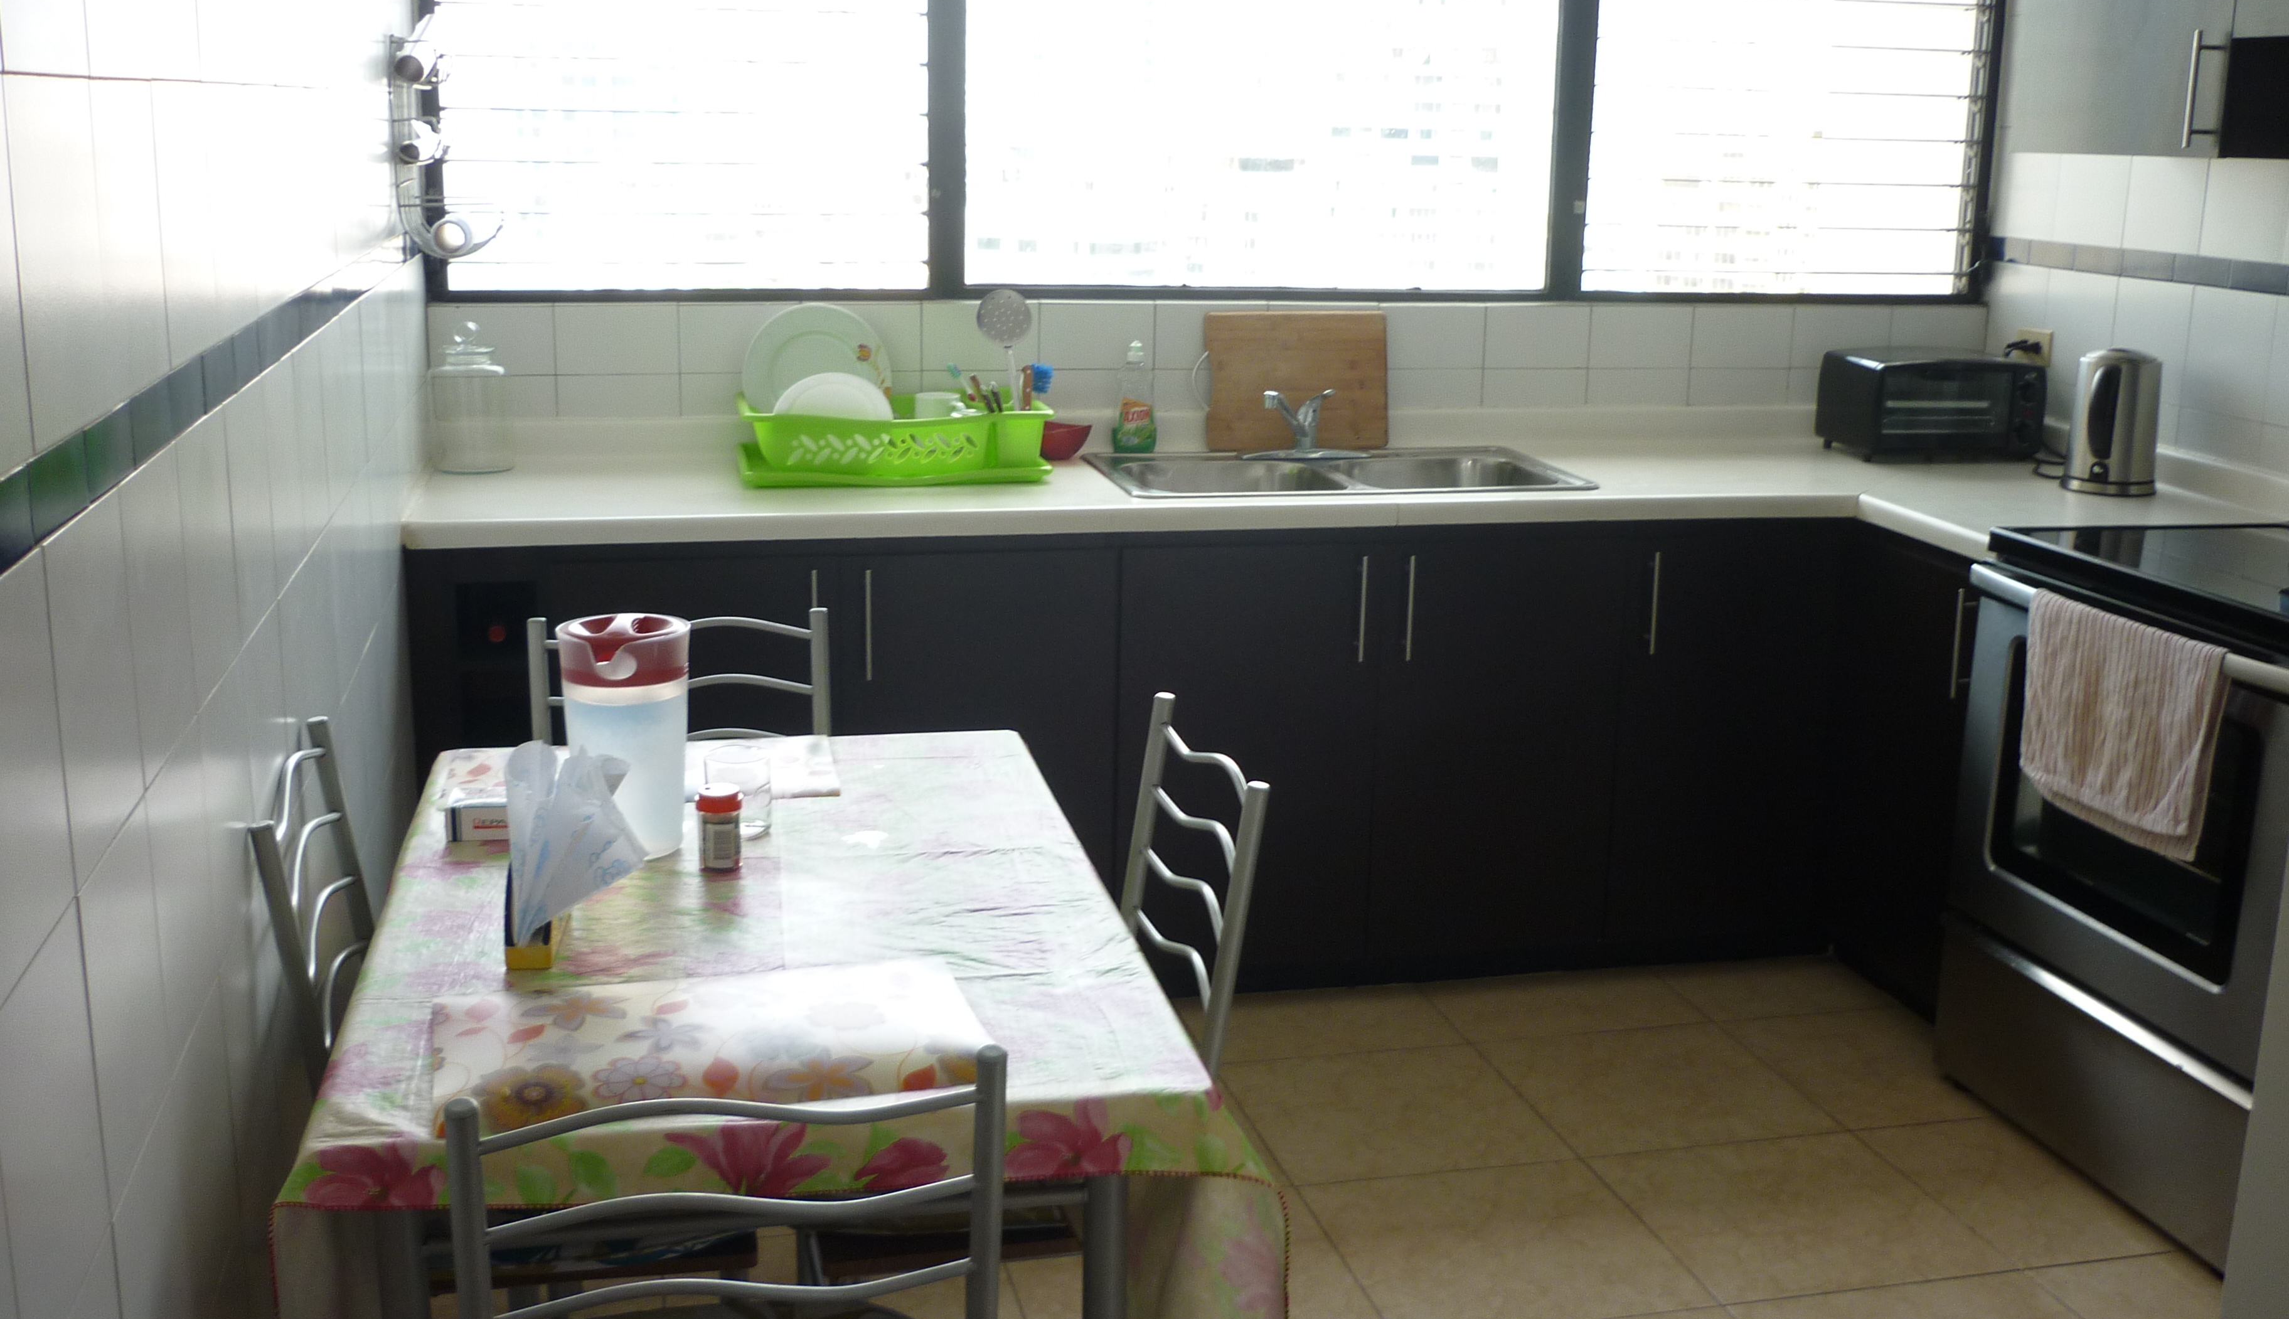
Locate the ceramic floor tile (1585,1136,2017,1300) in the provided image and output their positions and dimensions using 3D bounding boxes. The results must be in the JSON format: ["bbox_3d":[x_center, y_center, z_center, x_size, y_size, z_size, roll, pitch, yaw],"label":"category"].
[{"bbox_3d":[0.930,0.796,3.131,0.452,0.010,0.440,-2,14,-14],"label":"ceramic floor tile"}]

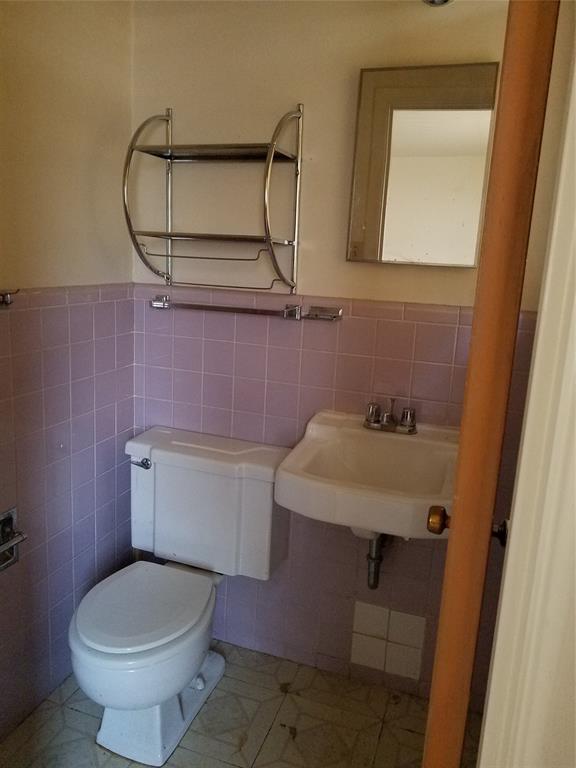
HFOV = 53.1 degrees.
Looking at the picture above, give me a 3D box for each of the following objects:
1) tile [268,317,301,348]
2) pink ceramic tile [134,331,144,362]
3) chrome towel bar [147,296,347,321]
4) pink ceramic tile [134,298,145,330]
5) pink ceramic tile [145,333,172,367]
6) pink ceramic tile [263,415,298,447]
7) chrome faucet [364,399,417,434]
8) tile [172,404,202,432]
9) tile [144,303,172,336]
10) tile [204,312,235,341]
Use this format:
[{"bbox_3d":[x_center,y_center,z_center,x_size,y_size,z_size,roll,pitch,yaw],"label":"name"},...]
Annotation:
[{"bbox_3d":[-0.004,-0.162,1.740,0.107,0.107,0.009,7,13,18],"label":"tile"},{"bbox_3d":[-0.490,-0.116,1.918,0.037,0.107,0.009,7,13,18],"label":"pink ceramic tile"},{"bbox_3d":[-0.140,-0.227,1.739,0.620,0.048,0.058,7,13,18],"label":"chrome towel bar"},{"bbox_3d":[-0.485,-0.225,1.895,0.035,0.107,0.010,7,13,17],"label":"pink ceramic tile"},{"bbox_3d":[-0.424,-0.110,1.897,0.108,0.108,0.010,7,13,18],"label":"pink ceramic tile"},{"bbox_3d":[-0.024,0.156,1.816,0.107,0.107,0.010,7,13,17],"label":"pink ceramic tile"},{"bbox_3d":[0.281,0.089,1.571,0.152,0.086,0.110,7,13,18],"label":"chrome faucet"},{"bbox_3d":[-0.333,0.117,1.911,0.108,0.108,0.010,7,13,18],"label":"tile"},{"bbox_3d":[-0.417,-0.217,1.874,0.102,0.107,0.010,7,13,17],"label":"tile"},{"bbox_3d":[-0.210,-0.188,1.807,0.107,0.107,0.009,7,13,18],"label":"tile"}]

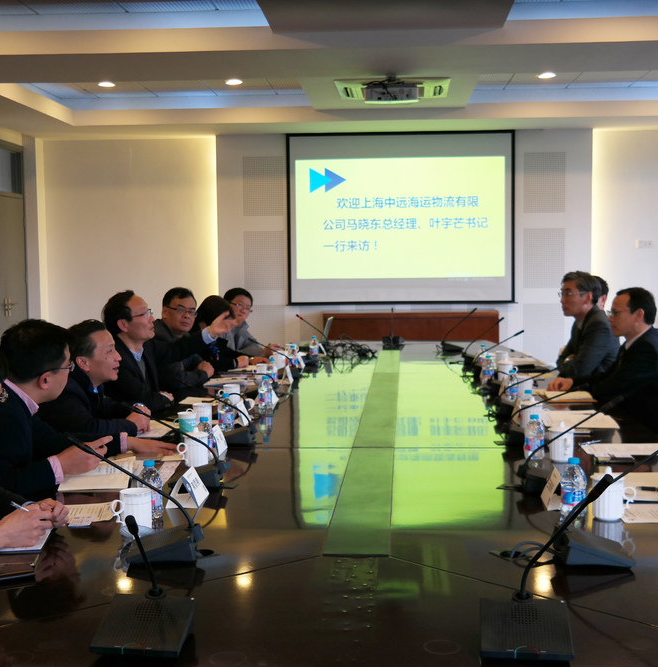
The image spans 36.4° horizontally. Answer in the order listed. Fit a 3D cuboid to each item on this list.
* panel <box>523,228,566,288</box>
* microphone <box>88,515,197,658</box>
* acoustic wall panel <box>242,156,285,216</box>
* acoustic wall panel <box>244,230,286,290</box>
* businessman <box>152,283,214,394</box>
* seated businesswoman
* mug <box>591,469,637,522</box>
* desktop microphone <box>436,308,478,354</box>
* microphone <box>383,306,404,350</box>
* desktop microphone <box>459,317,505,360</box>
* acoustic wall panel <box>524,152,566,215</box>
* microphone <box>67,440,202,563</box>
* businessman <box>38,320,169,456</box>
[{"bbox_3d":[2.296,-0.797,10.654,0.437,0.636,0.030,0,4,4],"label":"panel"},{"bbox_3d":[-0.326,0.407,1.681,0.150,0.281,0.307,0,4,6],"label":"microphone"},{"bbox_3d":[-0.710,-1.588,10.827,0.437,0.636,0.030,0,4,4],"label":"acoustic wall panel"},{"bbox_3d":[-0.704,-0.790,10.882,0.437,0.636,0.030,0,4,4],"label":"acoustic wall panel"},{"bbox_3d":[-0.918,0.412,5.400,0.700,1.310,0.560,0,4,14],"label":"businessman"},{"bbox_3d":[-0.747,0.360,6.516,0.660,1.210,0.470,1,4,19],"label":"seated businesswoman"},{"bbox_3d":[0.737,0.410,2.579,0.115,0.132,0.087,0,4,4],"label":"mug"},{"bbox_3d":[0.999,-0.031,7.800,0.290,0.330,0.150,0,4,4],"label":"desktop microphone"},{"bbox_3d":[0.548,-0.051,8.350,0.150,0.305,0.310,0,4,4],"label":"microphone"},{"bbox_3d":[0.997,0.050,6.471,0.280,0.307,0.150,-1,4,-5],"label":"desktop microphone"},{"bbox_3d":[2.290,-1.595,10.599,0.437,0.636,0.030,0,4,4],"label":"acoustic wall panel"},{"bbox_3d":[-0.428,0.368,2.253,0.304,0.281,0.150,-1,4,-5],"label":"microphone"},{"bbox_3d":[-1.030,0.563,3.850,0.730,1.220,0.580,0,4,4],"label":"businessman"}]

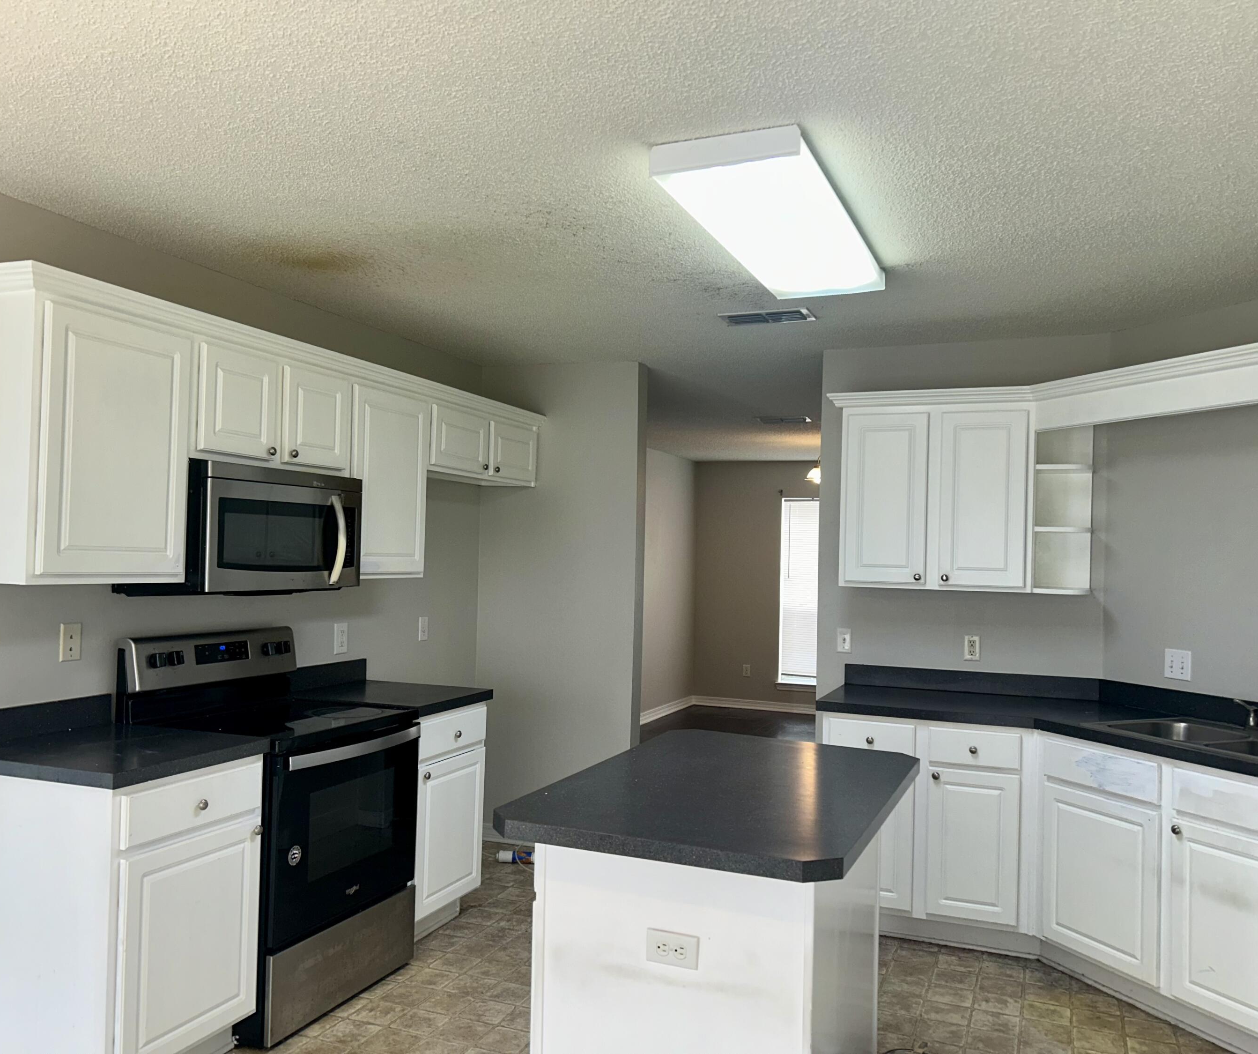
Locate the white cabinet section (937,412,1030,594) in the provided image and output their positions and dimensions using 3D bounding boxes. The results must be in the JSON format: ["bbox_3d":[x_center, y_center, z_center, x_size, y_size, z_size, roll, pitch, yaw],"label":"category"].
[{"bbox_3d":[1.490,-0.106,4.414,0.345,0.722,0.335,1,-2,22],"label":"white cabinet section"}]

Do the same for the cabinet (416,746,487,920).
[{"bbox_3d":[-0.909,1.156,4.130,0.511,0.570,0.518,1,-2,22],"label":"cabinet"}]

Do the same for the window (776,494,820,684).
[{"bbox_3d":[1.890,0.635,10.163,0.891,1.808,0.101,1,-2,22],"label":"window"}]

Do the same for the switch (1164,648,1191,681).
[{"bbox_3d":[2.097,0.529,4.045,0.018,0.115,0.117,2,-2,-23],"label":"switch"}]

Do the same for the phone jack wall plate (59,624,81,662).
[{"bbox_3d":[-1.670,0.345,3.160,0.008,0.114,0.071,0,-2,22],"label":"phone jack wall plate"}]

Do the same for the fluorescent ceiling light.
[{"bbox_3d":[0.440,-0.823,2.933,0.357,0.083,1.214,1,-2,22],"label":"fluorescent ceiling light"}]

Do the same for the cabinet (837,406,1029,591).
[{"bbox_3d":[1.305,-0.116,4.477,0.761,0.761,0.342,1,-2,22],"label":"cabinet"}]

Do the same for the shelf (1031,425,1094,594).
[{"bbox_3d":[1.774,-0.072,4.301,0.231,0.695,0.319,1,-2,22],"label":"shelf"}]

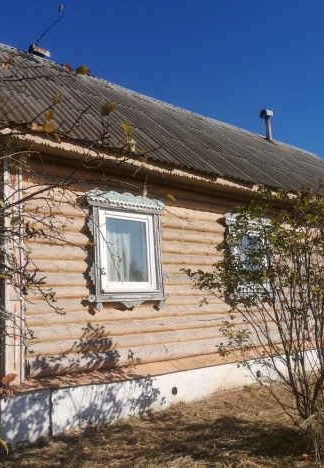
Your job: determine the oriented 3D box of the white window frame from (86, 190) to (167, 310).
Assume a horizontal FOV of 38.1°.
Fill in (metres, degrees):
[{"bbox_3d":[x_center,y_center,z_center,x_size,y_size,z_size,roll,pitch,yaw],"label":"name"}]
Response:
[{"bbox_3d":[-0.498,0.255,7.143,1.500,1.750,0.140,6,-14,-40],"label":"white window frame"}]

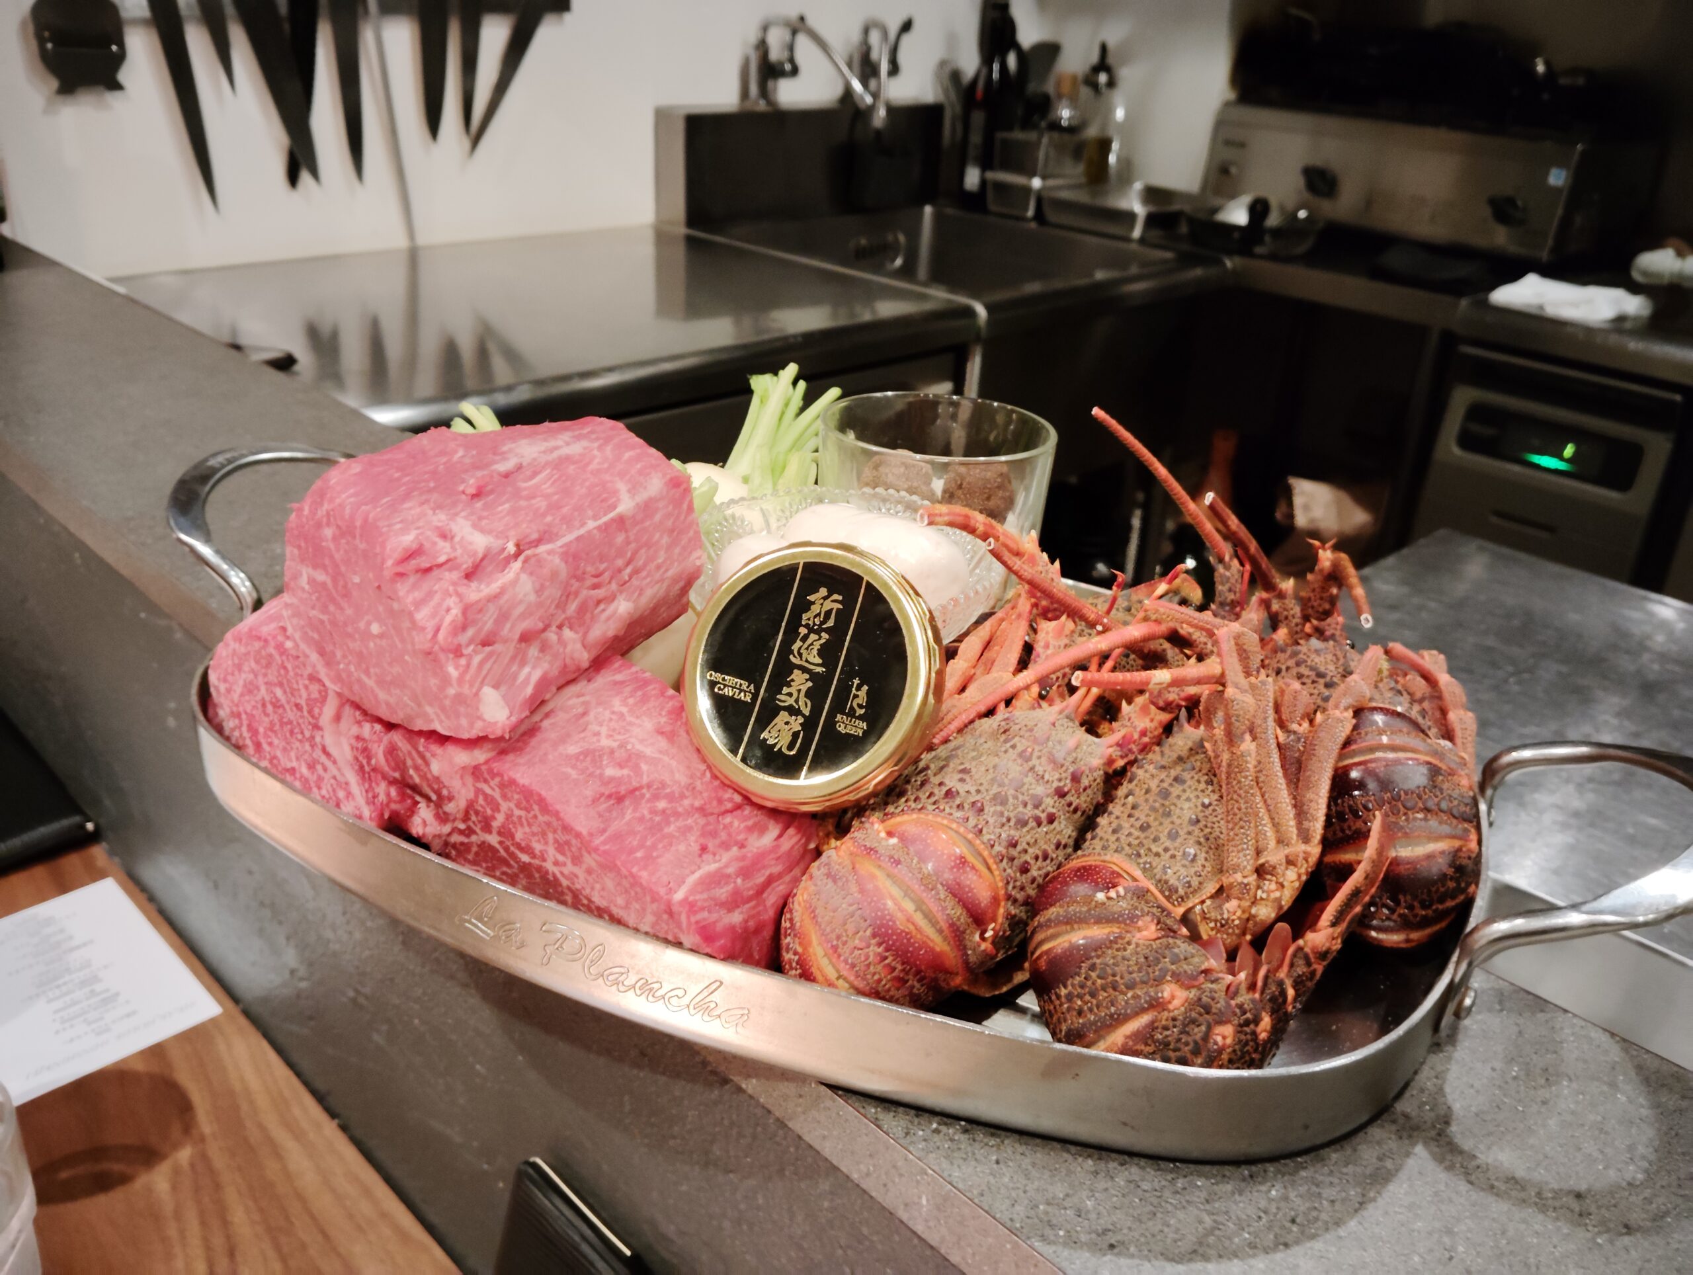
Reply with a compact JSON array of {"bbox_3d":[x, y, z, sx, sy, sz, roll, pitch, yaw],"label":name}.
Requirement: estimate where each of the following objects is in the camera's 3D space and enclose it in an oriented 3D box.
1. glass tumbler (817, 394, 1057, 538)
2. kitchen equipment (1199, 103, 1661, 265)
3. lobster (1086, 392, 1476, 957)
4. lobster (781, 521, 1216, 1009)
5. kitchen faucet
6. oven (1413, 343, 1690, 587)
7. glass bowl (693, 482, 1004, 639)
[{"bbox_3d":[0.044,-0.059,0.736,0.123,0.115,0.123,5,26,3],"label":"glass tumbler"},{"bbox_3d":[1.027,-0.816,2.429,0.612,0.190,0.400,26,34,38],"label":"kitchen equipment"},{"bbox_3d":[0.185,0.011,0.553,0.113,0.148,0.187,-7,28,-21],"label":"lobster"},{"bbox_3d":[0.048,0.045,0.516,0.133,0.108,0.207,21,31,32],"label":"lobster"},{"bbox_3d":[-0.056,-0.944,2.283,0.216,0.148,0.104,4,26,1],"label":"kitchen faucet"},{"bbox_3d":[1.119,-0.189,2.122,0.310,0.520,0.420,26,34,38],"label":"oven"},{"bbox_3d":[-0.001,-0.011,0.655,0.143,0.062,0.143,4,26,0],"label":"glass bowl"}]

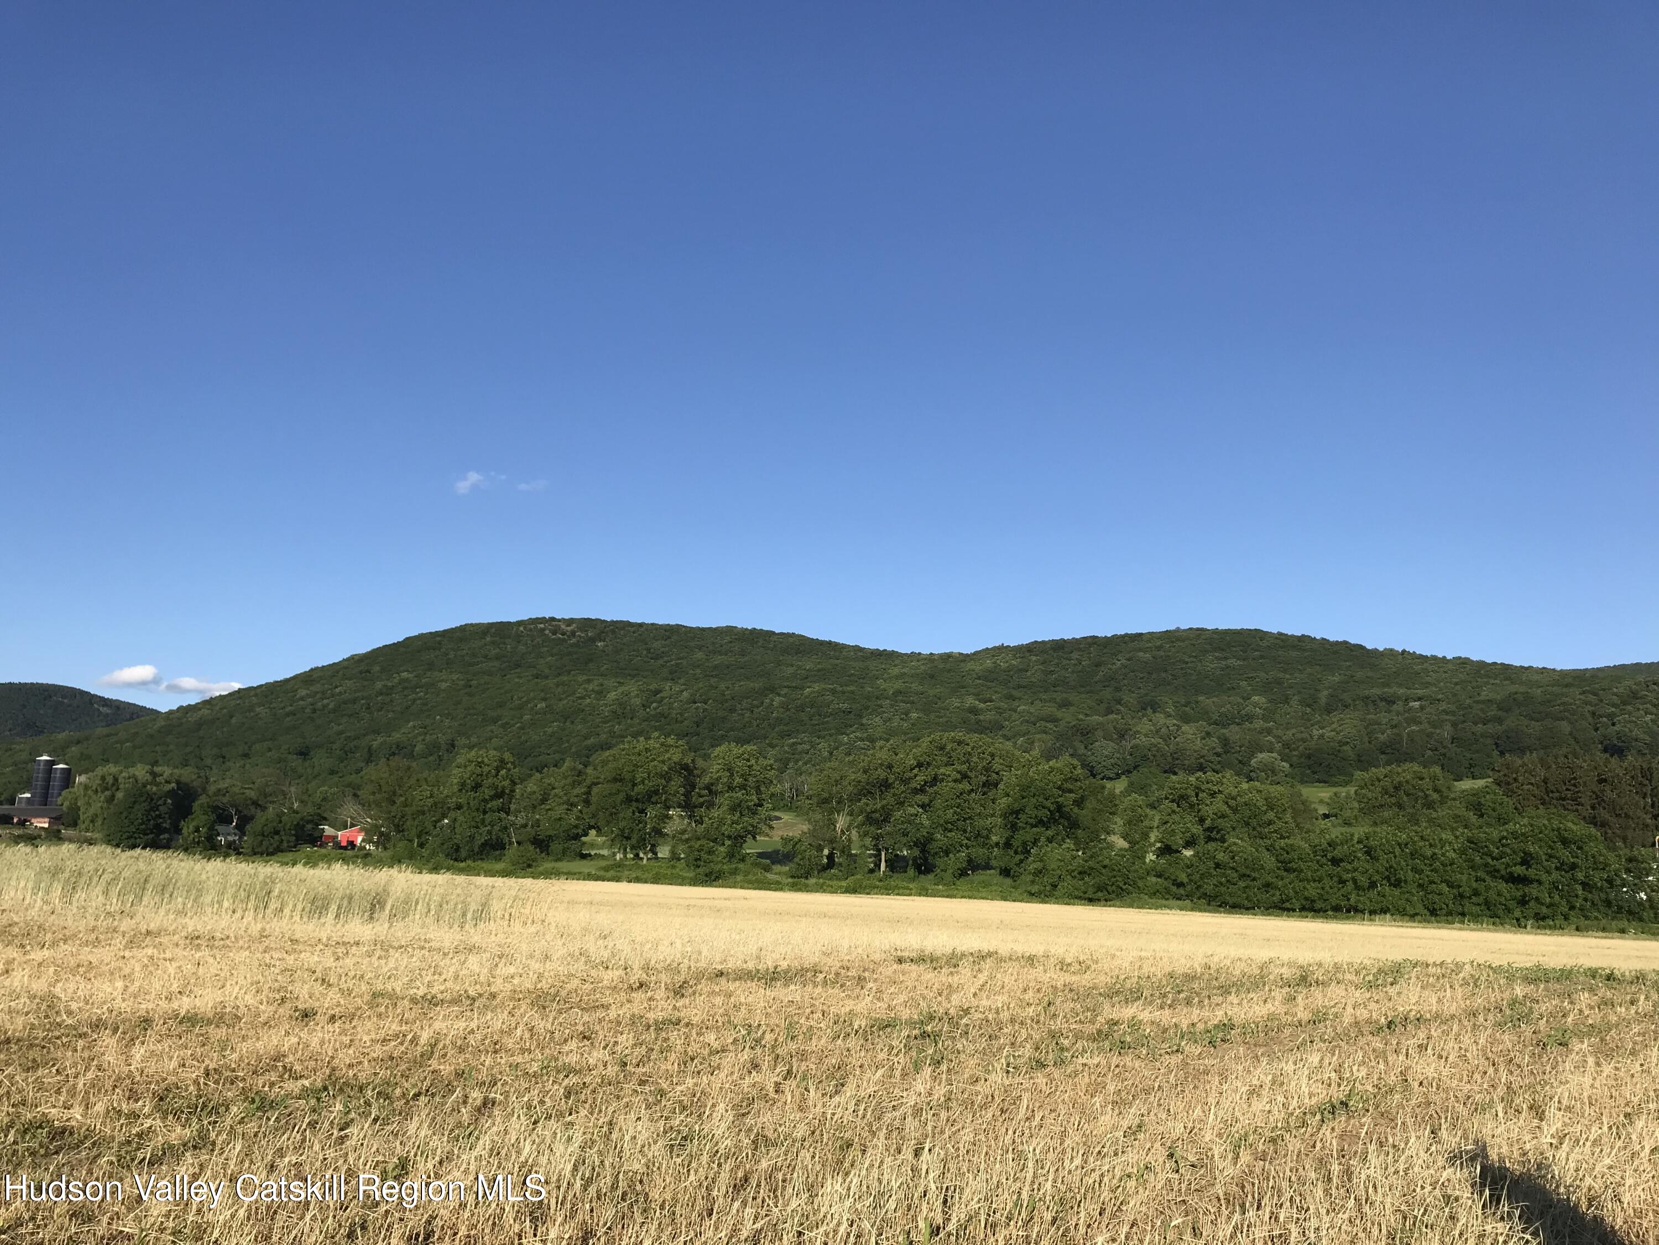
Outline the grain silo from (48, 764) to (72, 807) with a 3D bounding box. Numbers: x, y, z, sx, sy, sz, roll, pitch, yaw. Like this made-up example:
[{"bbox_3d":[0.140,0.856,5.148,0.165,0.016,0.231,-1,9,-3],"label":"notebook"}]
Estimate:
[{"bbox_3d":[-276.090,61.470,480.390,6.100,21.500,6.100,8,-11,-29],"label":"grain silo"}]

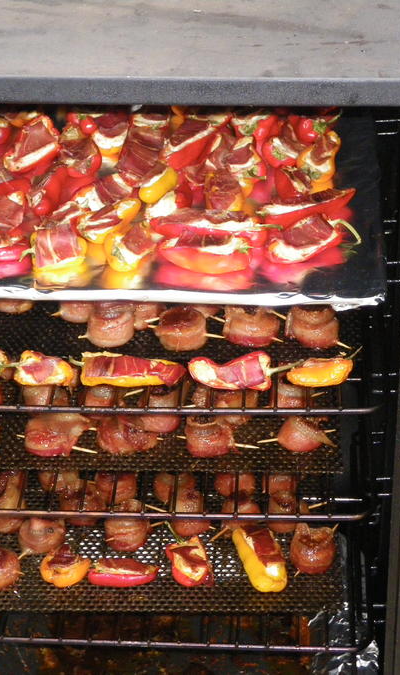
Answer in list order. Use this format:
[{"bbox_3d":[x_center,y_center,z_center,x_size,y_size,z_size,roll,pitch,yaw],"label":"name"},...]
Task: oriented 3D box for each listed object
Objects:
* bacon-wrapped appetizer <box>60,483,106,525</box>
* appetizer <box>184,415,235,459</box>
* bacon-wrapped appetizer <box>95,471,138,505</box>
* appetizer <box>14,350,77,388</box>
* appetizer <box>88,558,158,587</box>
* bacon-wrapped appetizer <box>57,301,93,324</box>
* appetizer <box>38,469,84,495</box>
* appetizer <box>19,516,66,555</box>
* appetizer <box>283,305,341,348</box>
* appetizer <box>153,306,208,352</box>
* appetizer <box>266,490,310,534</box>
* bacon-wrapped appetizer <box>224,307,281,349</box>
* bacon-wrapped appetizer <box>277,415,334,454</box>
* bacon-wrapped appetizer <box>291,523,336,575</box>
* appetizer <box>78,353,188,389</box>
[{"bbox_3d":[-0.102,0.145,1.488,0.040,0.030,0.038,1,32,3],"label":"bacon-wrapped appetizer"},{"bbox_3d":[0.007,0.076,1.325,0.036,0.031,0.035,1,32,3],"label":"appetizer"},{"bbox_3d":[-0.072,0.126,1.490,0.037,0.031,0.033,1,32,3],"label":"bacon-wrapped appetizer"},{"bbox_3d":[-0.115,0.024,1.270,0.044,0.022,0.028,1,32,3],"label":"appetizer"},{"bbox_3d":[-0.062,0.191,1.395,0.056,0.020,0.025,1,32,3],"label":"appetizer"},{"bbox_3d":[-0.093,-0.027,1.344,0.033,0.028,0.033,1,32,3],"label":"bacon-wrapped appetizer"},{"bbox_3d":[-0.121,0.119,1.503,0.040,0.030,0.033,1,32,3],"label":"appetizer"},{"bbox_3d":[-0.129,0.162,1.407,0.038,0.034,0.034,1,33,3],"label":"appetizer"},{"bbox_3d":[0.082,-0.009,1.255,0.042,0.034,0.036,1,33,3],"label":"appetizer"},{"bbox_3d":[-0.014,-0.006,1.308,0.040,0.028,0.038,1,32,3],"label":"appetizer"},{"bbox_3d":[0.075,0.148,1.451,0.036,0.030,0.033,1,32,3],"label":"appetizer"},{"bbox_3d":[0.040,-0.009,1.314,0.042,0.025,0.040,1,32,3],"label":"bacon-wrapped appetizer"},{"bbox_3d":[0.080,0.073,1.303,0.043,0.034,0.036,1,33,3],"label":"bacon-wrapped appetizer"},{"bbox_3d":[0.093,0.173,1.408,0.036,0.033,0.035,1,32,3],"label":"bacon-wrapped appetizer"},{"bbox_3d":[-0.048,0.023,1.218,0.077,0.024,0.034,1,33,3],"label":"appetizer"}]

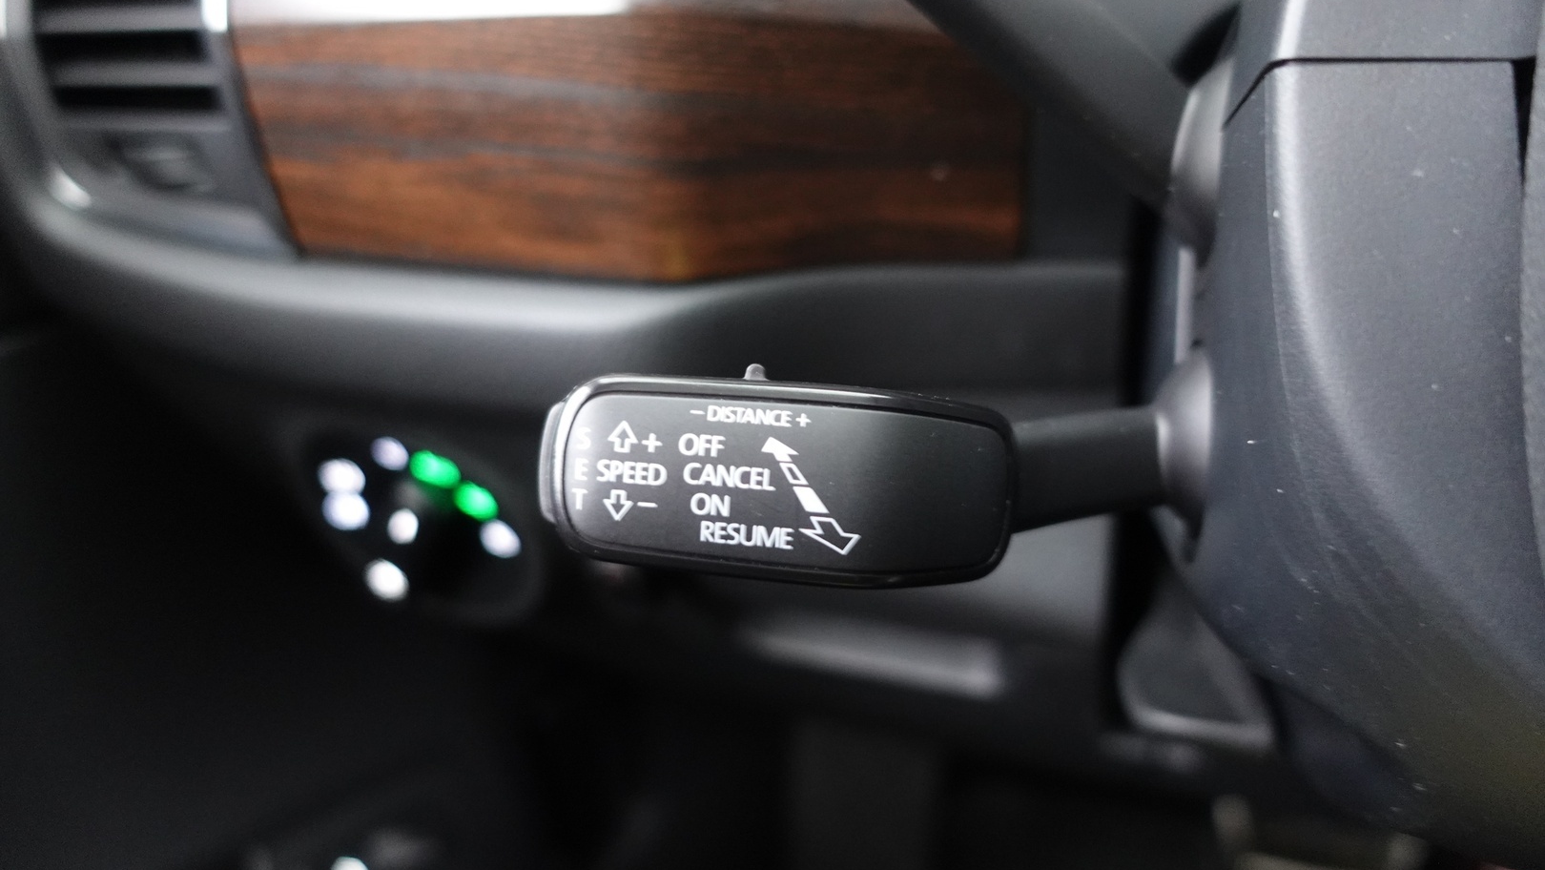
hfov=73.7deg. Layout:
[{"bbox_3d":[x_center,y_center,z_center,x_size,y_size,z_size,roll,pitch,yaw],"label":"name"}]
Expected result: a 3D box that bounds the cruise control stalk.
[{"bbox_3d":[0.016,0.008,0.174,0.107,0.033,0.030,1,-7,-12],"label":"cruise control stalk"}]

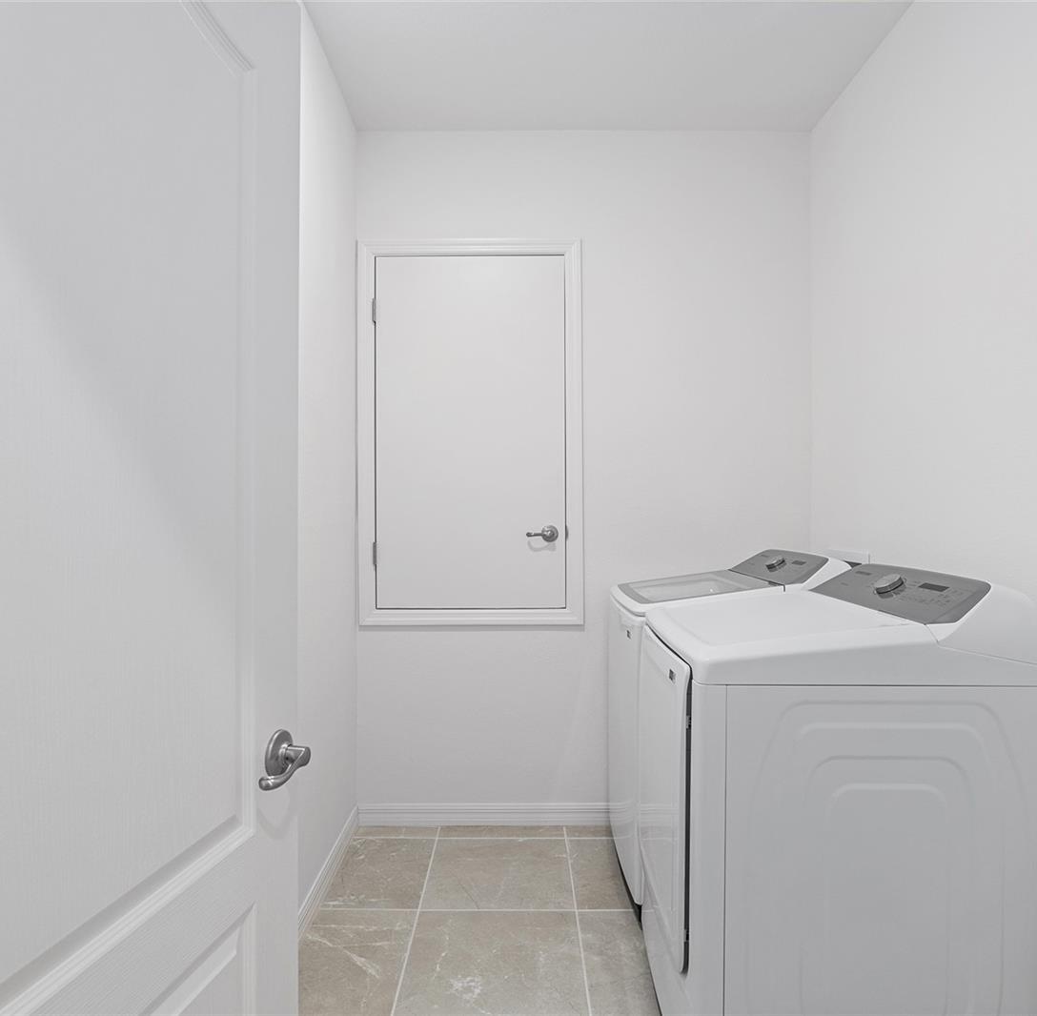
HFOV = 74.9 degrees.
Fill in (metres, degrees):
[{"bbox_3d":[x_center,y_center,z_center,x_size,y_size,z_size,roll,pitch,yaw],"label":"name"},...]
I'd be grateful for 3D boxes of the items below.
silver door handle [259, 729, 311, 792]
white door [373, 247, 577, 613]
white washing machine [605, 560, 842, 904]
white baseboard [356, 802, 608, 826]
[{"bbox_3d":[-0.326,0.351,0.928,0.064,0.067,0.135,0,0,14],"label":"silver door handle"},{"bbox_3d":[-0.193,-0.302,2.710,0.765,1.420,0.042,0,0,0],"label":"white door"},{"bbox_3d":[0.705,0.720,2.360,0.710,1.110,0.670,0,0,0],"label":"white washing machine"},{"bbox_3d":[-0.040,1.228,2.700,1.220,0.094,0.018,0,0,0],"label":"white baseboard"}]

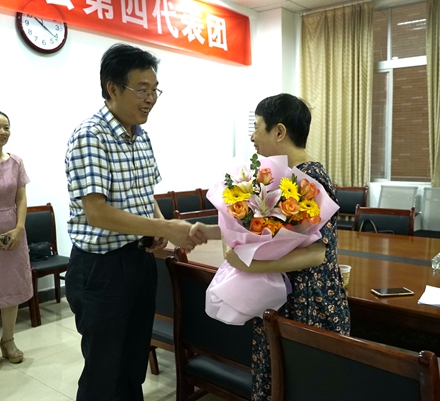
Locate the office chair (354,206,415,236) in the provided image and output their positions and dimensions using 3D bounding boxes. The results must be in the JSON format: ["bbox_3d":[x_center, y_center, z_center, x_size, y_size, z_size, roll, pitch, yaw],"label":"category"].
[{"bbox_3d":[1.087,0.531,3.366,0.460,0.925,0.550,4,8,39],"label":"office chair"}]

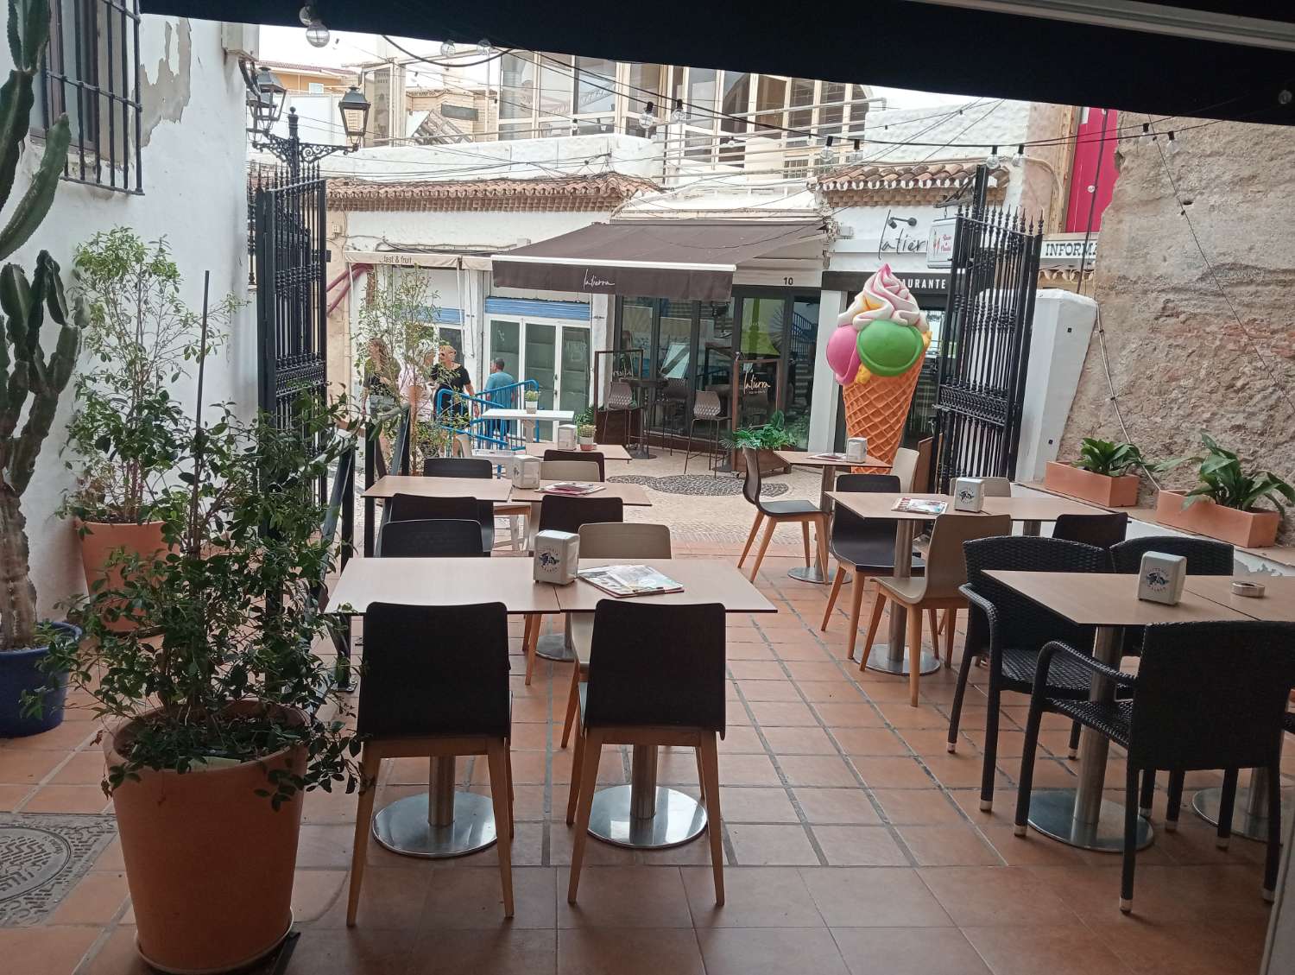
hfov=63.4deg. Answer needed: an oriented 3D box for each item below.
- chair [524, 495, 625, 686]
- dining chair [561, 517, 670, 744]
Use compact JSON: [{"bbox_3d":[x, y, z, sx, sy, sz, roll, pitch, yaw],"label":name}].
[{"bbox_3d":[-0.300,0.389,4.527,0.435,0.815,0.500,2,9,-6],"label":"chair"},{"bbox_3d":[-0.052,0.565,3.513,0.440,0.820,0.480,1,9,-10],"label":"dining chair"}]

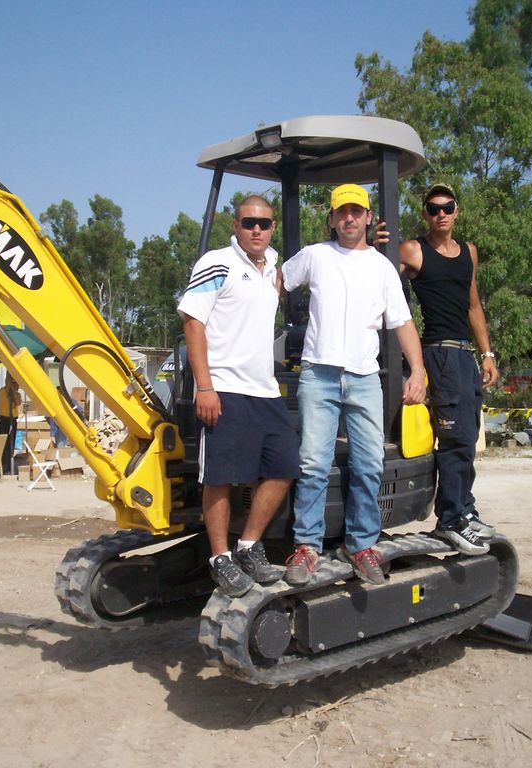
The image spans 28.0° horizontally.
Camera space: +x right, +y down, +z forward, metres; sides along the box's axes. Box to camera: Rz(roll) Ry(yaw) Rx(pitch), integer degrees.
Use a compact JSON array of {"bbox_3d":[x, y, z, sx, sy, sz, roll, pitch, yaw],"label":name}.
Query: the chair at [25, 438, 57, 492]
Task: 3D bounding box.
[{"bbox_3d":[-3.507,1.270,16.600,0.500,0.820,0.430,0,-1,-12],"label":"chair"}]

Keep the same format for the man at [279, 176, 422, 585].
[{"bbox_3d":[0.409,-0.035,4.920,0.660,1.770,0.440,0,-1,-5],"label":"man"}]

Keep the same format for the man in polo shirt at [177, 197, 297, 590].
[{"bbox_3d":[-0.114,0.011,4.770,0.560,1.710,0.450,0,-1,-24],"label":"man in polo shirt"}]

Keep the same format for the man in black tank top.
[{"bbox_3d":[0.902,-0.104,5.380,0.580,1.810,0.460,0,-1,-9],"label":"man in black tank top"}]

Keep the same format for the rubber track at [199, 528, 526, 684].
[{"bbox_3d":[0.536,1.058,5.247,1.930,0.497,0.283,-3,2,-40],"label":"rubber track"}]

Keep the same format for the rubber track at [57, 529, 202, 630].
[{"bbox_3d":[-0.305,1.051,6.256,1.930,0.497,0.283,-3,2,-40],"label":"rubber track"}]

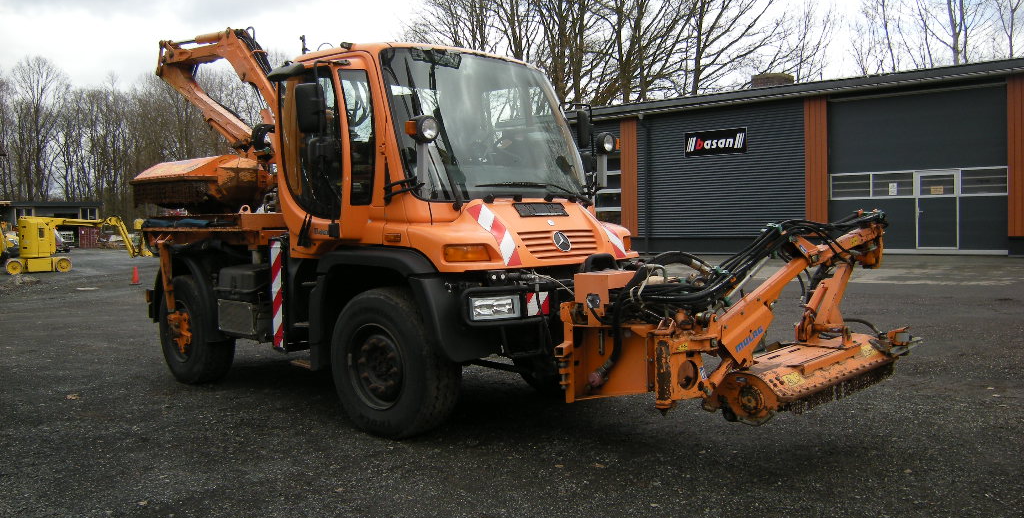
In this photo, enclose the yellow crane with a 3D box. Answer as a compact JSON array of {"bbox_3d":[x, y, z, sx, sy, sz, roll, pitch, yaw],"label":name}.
[{"bbox_3d":[-15.420,-0.564,29.960,5.000,2.000,1.200,-3,3,-33],"label":"yellow crane"}]

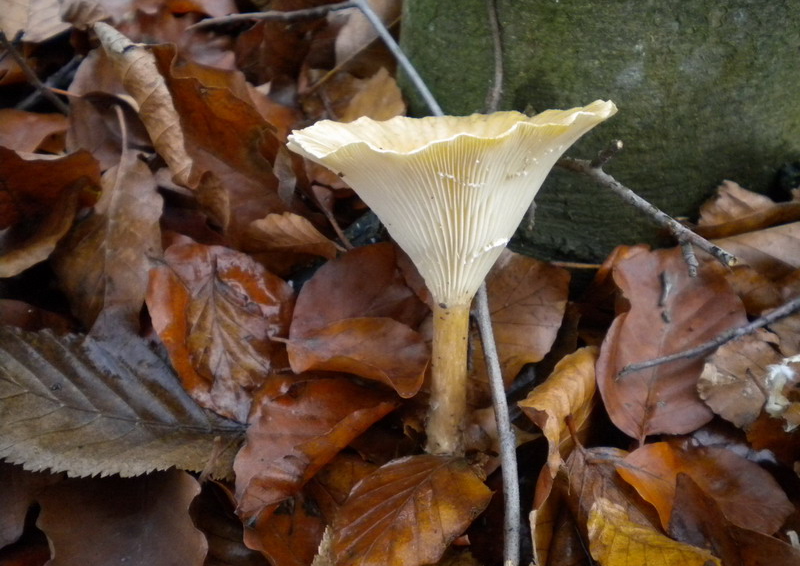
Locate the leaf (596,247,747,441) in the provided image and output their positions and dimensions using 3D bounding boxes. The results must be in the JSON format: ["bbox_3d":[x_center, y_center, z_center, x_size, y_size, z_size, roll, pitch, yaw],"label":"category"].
[{"bbox_3d":[0.102,0.023,0.305,0.052,0.014,0.076,19,61,8],"label":"leaf"}]

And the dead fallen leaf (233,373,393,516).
[{"bbox_3d":[-0.028,0.055,0.268,0.036,0.015,0.055,34,66,30],"label":"dead fallen leaf"}]

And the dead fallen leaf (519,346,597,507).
[{"bbox_3d":[0.053,0.048,0.272,0.026,0.020,0.056,8,63,25],"label":"dead fallen leaf"}]

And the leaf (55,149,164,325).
[{"bbox_3d":[-0.119,-0.017,0.330,0.042,0.014,0.078,-6,60,3],"label":"leaf"}]

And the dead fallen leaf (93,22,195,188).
[{"bbox_3d":[-0.115,-0.080,0.365,0.022,0.018,0.088,-23,59,-22],"label":"dead fallen leaf"}]

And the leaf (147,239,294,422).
[{"bbox_3d":[-0.067,0.018,0.303,0.050,0.015,0.072,-11,58,-11],"label":"leaf"}]

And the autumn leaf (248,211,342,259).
[{"bbox_3d":[-0.045,-0.020,0.345,0.040,0.014,0.024,24,35,27],"label":"autumn leaf"}]

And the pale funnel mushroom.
[{"bbox_3d":[0.017,0.002,0.262,0.101,0.113,0.096,3,19,0],"label":"pale funnel mushroom"}]

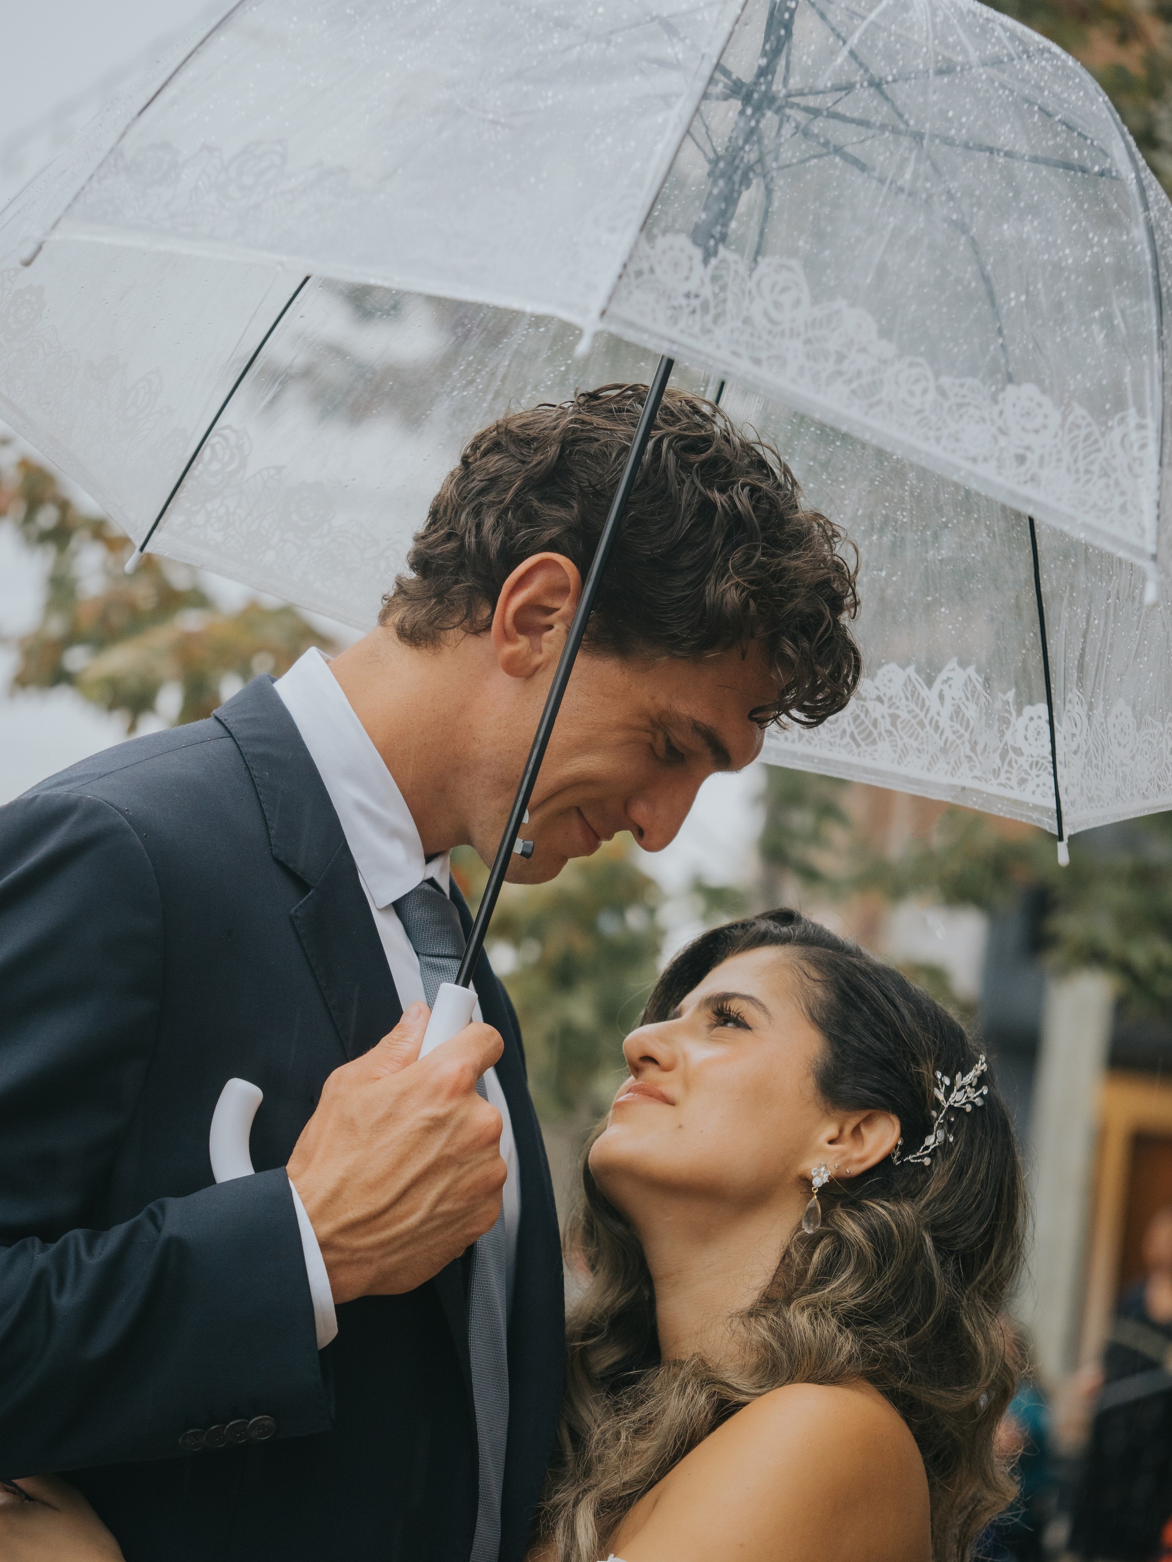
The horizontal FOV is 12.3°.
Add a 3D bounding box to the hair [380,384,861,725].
[{"bbox_3d":[0.024,-0.097,2.880,0.216,0.225,0.195,-42,-9,0],"label":"hair"}]

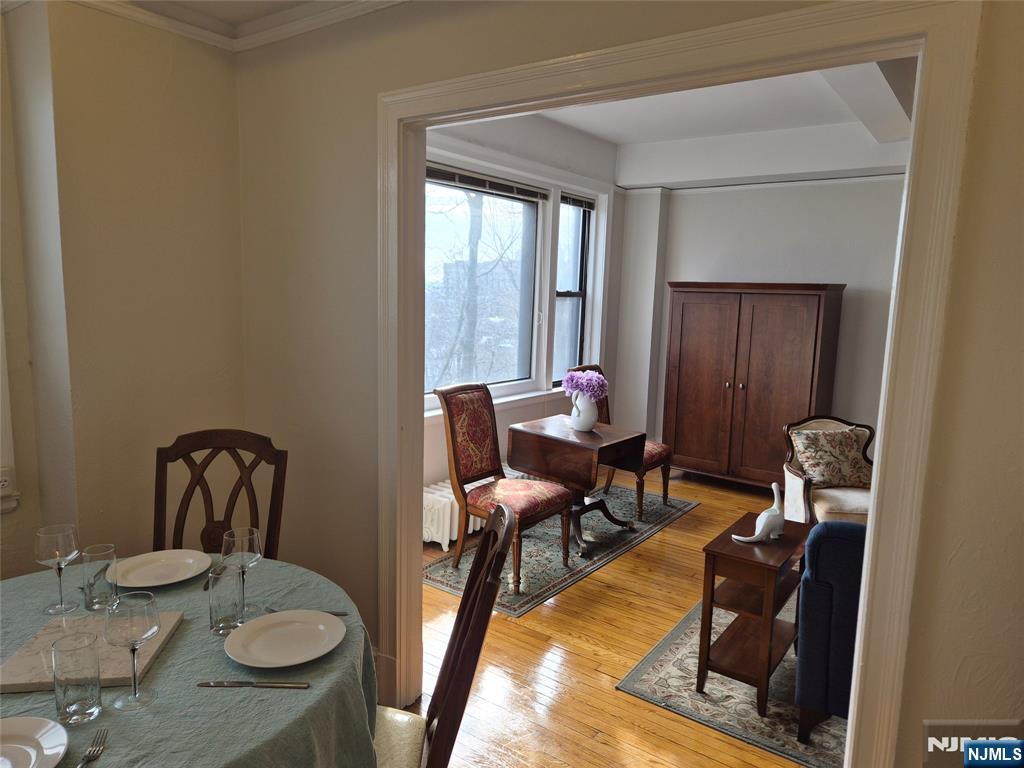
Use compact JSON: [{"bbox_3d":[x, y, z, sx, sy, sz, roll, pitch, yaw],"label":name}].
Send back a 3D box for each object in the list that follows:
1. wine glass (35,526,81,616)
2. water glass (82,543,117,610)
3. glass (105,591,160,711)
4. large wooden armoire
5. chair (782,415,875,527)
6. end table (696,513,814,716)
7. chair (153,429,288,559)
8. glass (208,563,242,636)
[{"bbox_3d":[-1.127,0.462,1.692,0.094,0.206,0.094,7,10,35],"label":"wine glass"},{"bbox_3d":[-1.043,0.490,1.720,0.071,0.148,0.071,7,10,35],"label":"water glass"},{"bbox_3d":[-0.765,0.541,1.378,0.098,0.212,0.098,1,8,0],"label":"glass"},{"bbox_3d":[1.958,0.015,5.667,1.214,1.661,0.640,7,10,35],"label":"large wooden armoire"},{"bbox_3d":[1.860,0.678,3.770,0.640,0.870,0.680,3,8,7],"label":"chair"},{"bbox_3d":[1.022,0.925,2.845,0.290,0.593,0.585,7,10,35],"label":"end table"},{"bbox_3d":[-1.088,0.719,2.375,0.500,1.020,0.560,1,8,-3],"label":"chair"},{"bbox_3d":[-0.678,0.514,1.615,0.074,0.148,0.074,7,10,35],"label":"glass"}]

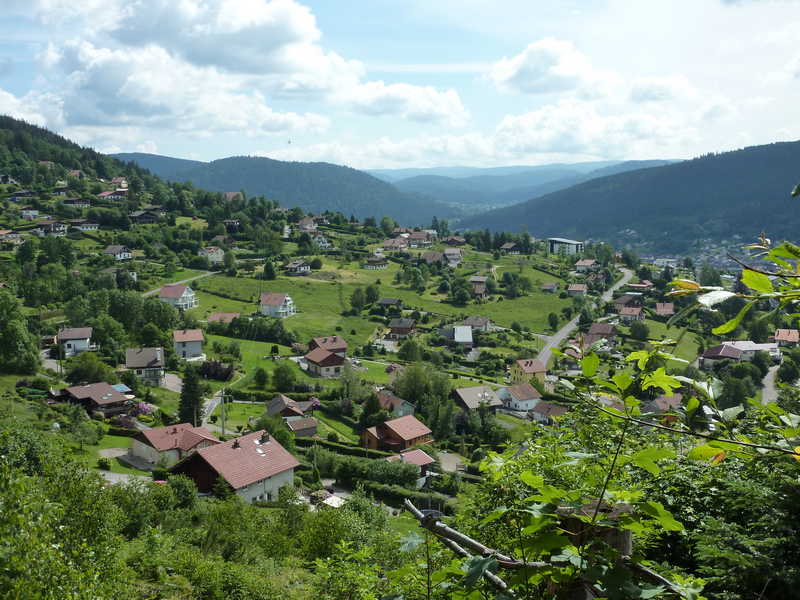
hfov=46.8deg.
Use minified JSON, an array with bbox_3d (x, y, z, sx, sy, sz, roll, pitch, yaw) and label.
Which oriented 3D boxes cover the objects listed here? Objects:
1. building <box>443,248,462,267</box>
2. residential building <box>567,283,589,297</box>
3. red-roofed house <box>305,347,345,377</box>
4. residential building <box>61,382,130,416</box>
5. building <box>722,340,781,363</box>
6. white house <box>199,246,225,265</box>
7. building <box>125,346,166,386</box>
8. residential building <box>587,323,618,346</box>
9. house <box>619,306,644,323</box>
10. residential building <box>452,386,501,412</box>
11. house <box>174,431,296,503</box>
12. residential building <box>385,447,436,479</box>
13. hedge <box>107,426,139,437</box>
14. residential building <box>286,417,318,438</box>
[{"bbox_3d":[32.117,-26.089,565.000,10.200,9.300,8.500,3,8,20],"label":"building"},{"bbox_3d":[106.200,-5.900,550.000,10.000,6.600,9.200,3,8,22],"label":"residential building"},{"bbox_3d":[-25.874,20.596,316.000,10.000,7.000,11.600,-4,9,-30],"label":"red-roofed house"},{"bbox_3d":[-74.930,24.200,226.000,13.600,6.000,12.500,5,9,37],"label":"residential building"},{"bbox_3d":[143.000,20.490,375.000,18.500,5.500,13.000,-2,8,-18],"label":"building"},{"bbox_3d":[-92.830,-22.040,455.000,9.440,8.120,9.440,-5,8,-35],"label":"white house"},{"bbox_3d":[-73.520,18.940,268.000,10.990,10.020,9.160,-2,7,-14],"label":"building"},{"bbox_3d":[90.313,15.156,412.000,9.800,8.800,9.200,4,8,26],"label":"residential building"},{"bbox_3d":[121.516,7.851,485.000,10.300,7.300,8.500,3,8,25],"label":"house"},{"bbox_3d":[20.650,28.050,258.000,10.800,7.400,12.500,-4,8,-28],"label":"residential building"},{"bbox_3d":[-27.210,27.620,152.000,15.000,8.600,15.000,5,9,34],"label":"house"},{"bbox_3d":[0.450,27.600,151.000,8.000,5.300,7.500,-7,11,-45],"label":"residential building"},{"bbox_3d":[-52.526,24.888,175.000,6.100,1.600,1.500,1,8,8],"label":"hedge"},{"bbox_3d":[-20.680,26.590,195.000,5.440,3.750,4.350,-5,8,-37],"label":"residential building"}]

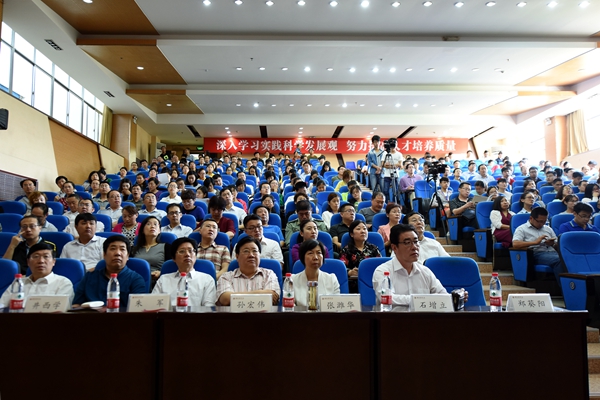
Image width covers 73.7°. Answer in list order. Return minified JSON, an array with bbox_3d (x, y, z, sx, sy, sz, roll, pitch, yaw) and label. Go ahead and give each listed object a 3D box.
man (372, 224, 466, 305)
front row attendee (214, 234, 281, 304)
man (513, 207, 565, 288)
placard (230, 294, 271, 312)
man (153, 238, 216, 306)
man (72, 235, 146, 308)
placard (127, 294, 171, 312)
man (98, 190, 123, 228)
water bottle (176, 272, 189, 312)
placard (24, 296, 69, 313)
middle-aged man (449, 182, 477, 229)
[{"bbox_3d":[0.766,0.822,2.773,0.580,1.300,0.850,1,-4,-15],"label":"man"},{"bbox_3d":[-0.374,0.875,2.849,0.560,1.221,0.750,0,-4,-2],"label":"front row attendee"},{"bbox_3d":[2.715,0.696,4.386,0.550,1.240,0.820,0,-4,1],"label":"man"},{"bbox_3d":[-0.284,0.597,2.296,0.235,0.108,0.085,0,-4,0],"label":"placard"},{"bbox_3d":[-0.860,0.881,2.879,0.540,1.213,0.750,0,-4,-3],"label":"man"},{"bbox_3d":[-1.349,0.851,2.633,0.540,1.220,0.780,0,-4,-6],"label":"man"},{"bbox_3d":[-0.787,0.545,2.091,0.225,0.105,0.080,0,-4,0],"label":"placard"},{"bbox_3d":[-2.526,0.492,5.210,0.500,1.250,0.780,0,-4,-6],"label":"man"},{"bbox_3d":[-0.687,0.543,2.340,0.066,0.235,0.066,0,-4,0],"label":"water bottle"},{"bbox_3d":[-1.321,0.545,2.091,0.225,0.105,0.080,0,-4,0],"label":"placard"},{"bbox_3d":[2.645,0.310,6.393,0.540,1.207,0.780,1,-4,-15],"label":"middle-aged man"}]

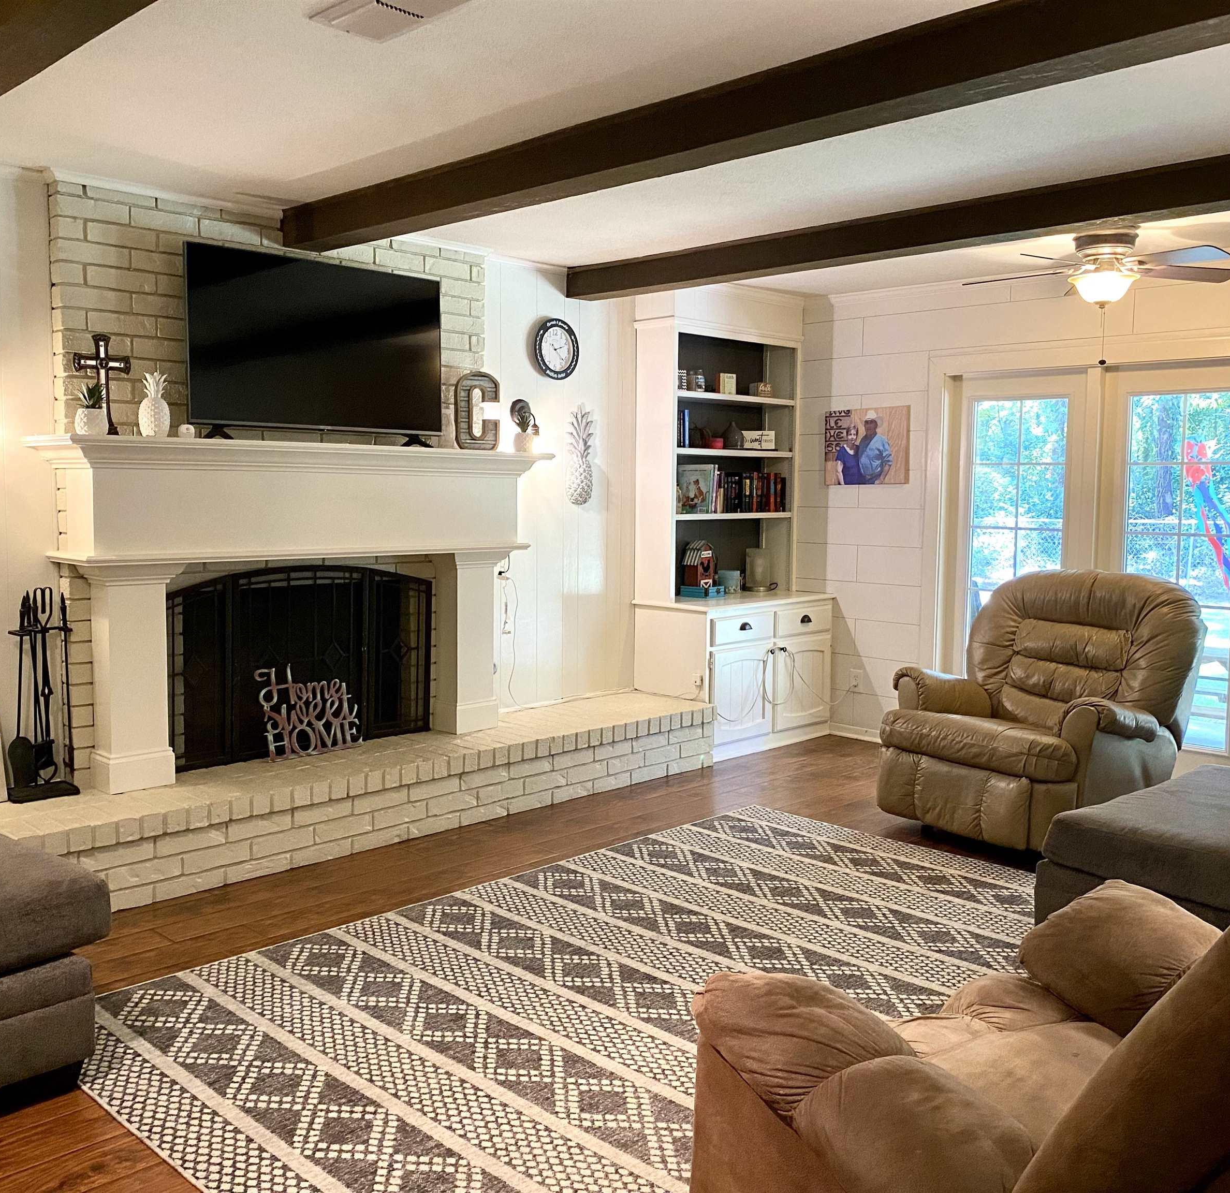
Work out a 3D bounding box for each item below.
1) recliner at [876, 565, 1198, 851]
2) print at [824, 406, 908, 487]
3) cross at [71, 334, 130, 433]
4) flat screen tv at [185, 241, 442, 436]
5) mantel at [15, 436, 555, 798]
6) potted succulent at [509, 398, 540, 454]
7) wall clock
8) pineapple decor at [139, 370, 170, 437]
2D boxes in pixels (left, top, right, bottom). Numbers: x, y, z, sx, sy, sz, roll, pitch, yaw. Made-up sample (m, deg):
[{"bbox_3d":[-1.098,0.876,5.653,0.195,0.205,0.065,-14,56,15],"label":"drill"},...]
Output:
[{"bbox_3d":[1.722,0.434,4.841,0.950,1.050,0.960,-3,6,-36],"label":"recliner"},{"bbox_3d":[1.349,-0.809,6.453,0.525,0.410,0.035,6,7,44],"label":"print"},{"bbox_3d":[-1.741,-0.720,4.089,0.070,0.350,0.195,6,7,44],"label":"cross"},{"bbox_3d":[-1.135,-0.946,4.596,0.080,0.645,1.115,6,7,44],"label":"flat screen tv"},{"bbox_3d":[-1.142,0.028,4.701,0.420,1.215,2.070,6,7,44],"label":"mantel"},{"bbox_3d":[-0.391,-0.727,5.233,0.120,0.205,0.125,6,7,44],"label":"potted succulent"},{"bbox_3d":[-0.292,-1.197,5.769,0.050,0.300,0.298,6,7,44],"label":"wall clock"},{"bbox_3d":[-1.604,-0.660,4.150,0.115,0.232,0.118,6,7,44],"label":"pineapple decor"}]

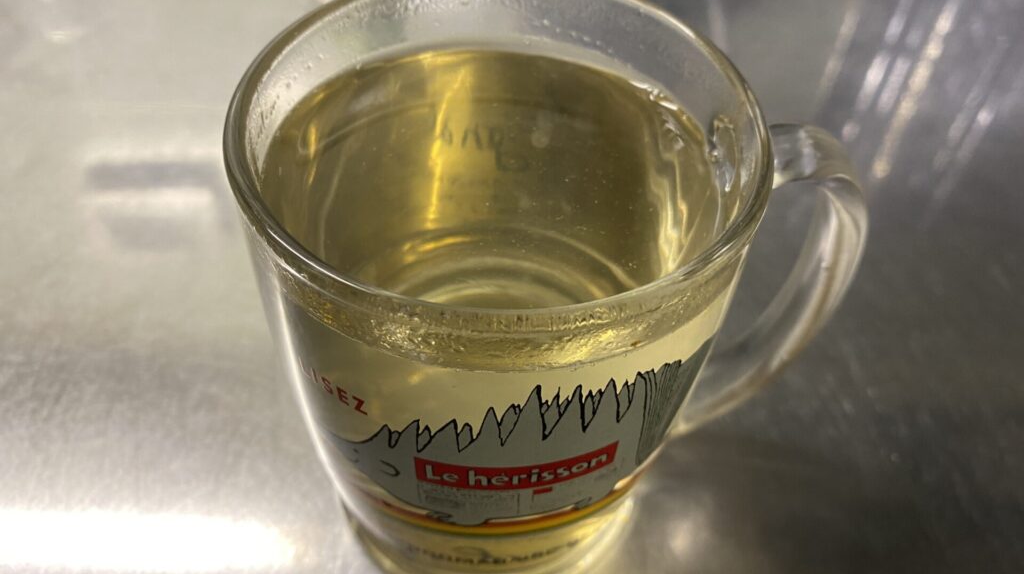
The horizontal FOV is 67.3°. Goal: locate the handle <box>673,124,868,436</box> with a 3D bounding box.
[{"bbox_3d":[0.047,0.003,0.148,0.027,0.081,0.013,0,51,-3],"label":"handle"}]

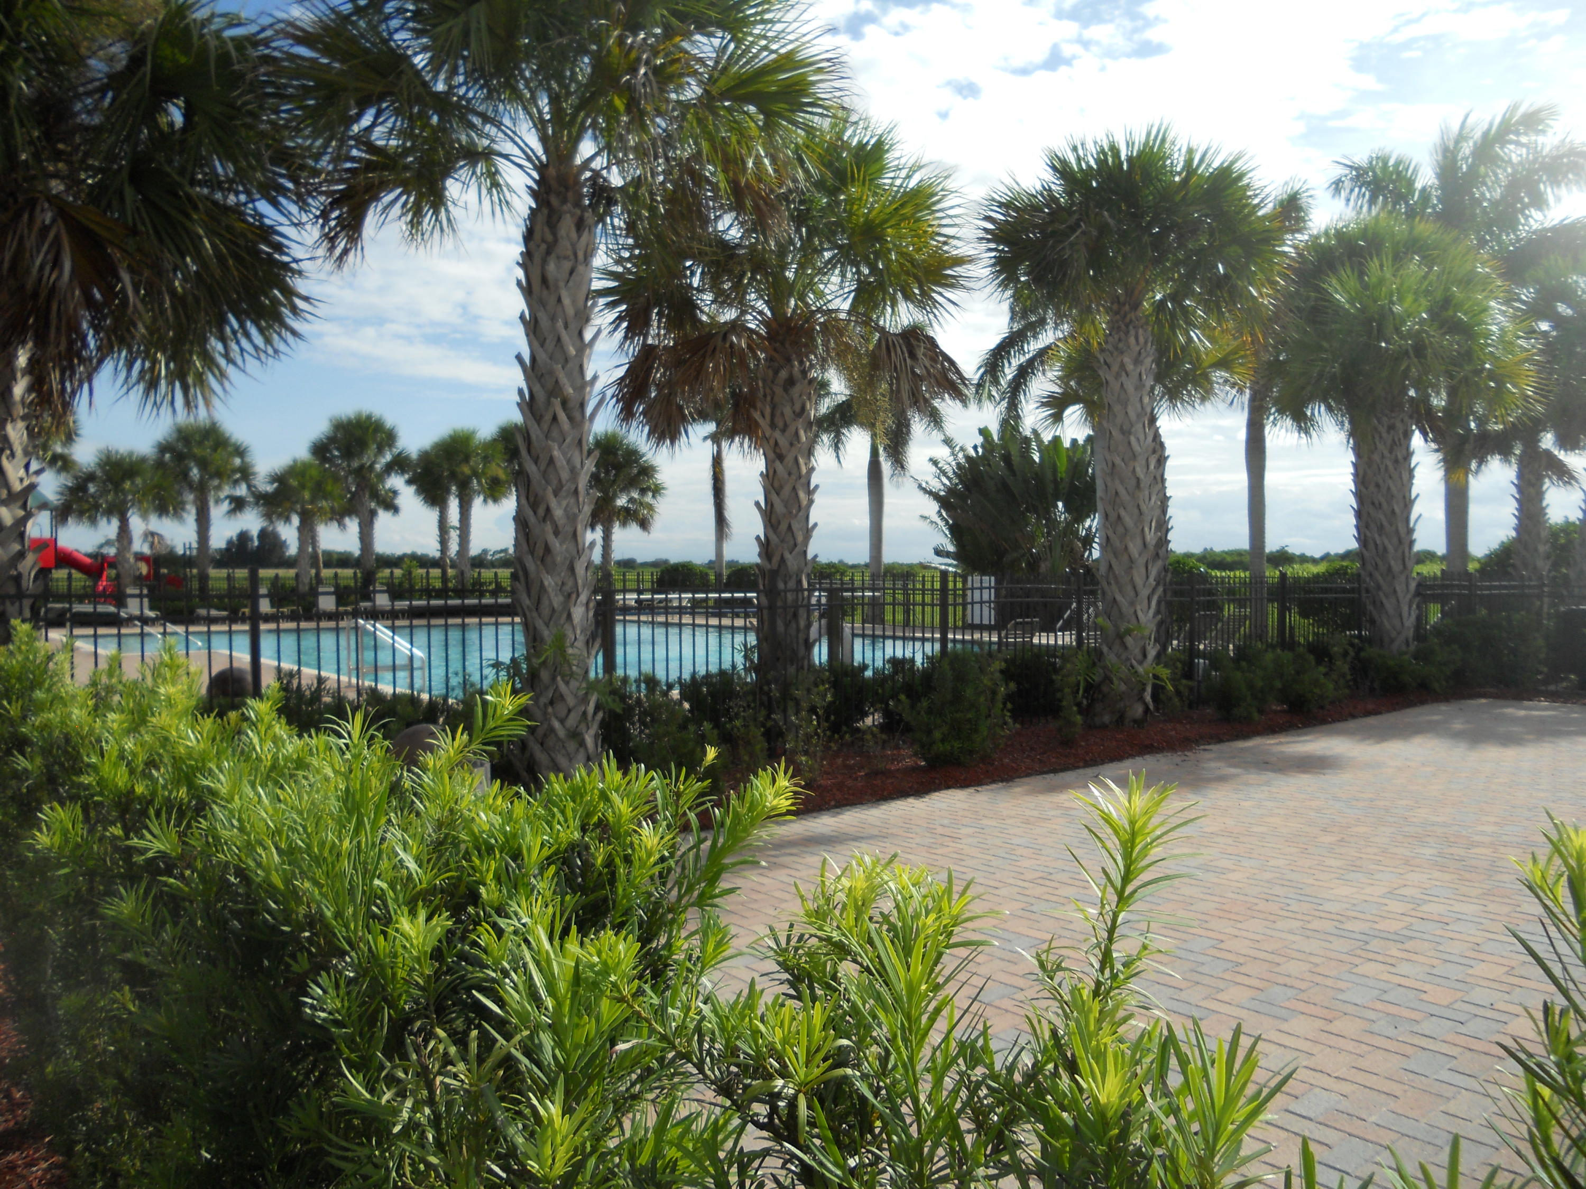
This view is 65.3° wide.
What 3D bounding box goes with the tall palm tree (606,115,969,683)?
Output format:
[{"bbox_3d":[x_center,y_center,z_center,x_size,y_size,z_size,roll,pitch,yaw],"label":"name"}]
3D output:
[{"bbox_3d":[-0.051,-1.374,10.274,3.020,5.170,2.900,0,1,0],"label":"tall palm tree"}]

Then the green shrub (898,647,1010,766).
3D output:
[{"bbox_3d":[1.200,0.811,9.219,0.840,0.840,0.780,0,1,0],"label":"green shrub"}]

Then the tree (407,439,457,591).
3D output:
[{"bbox_3d":[-11.784,-2.369,41.500,2.500,5.530,2.500,-1,2,0],"label":"tree"}]

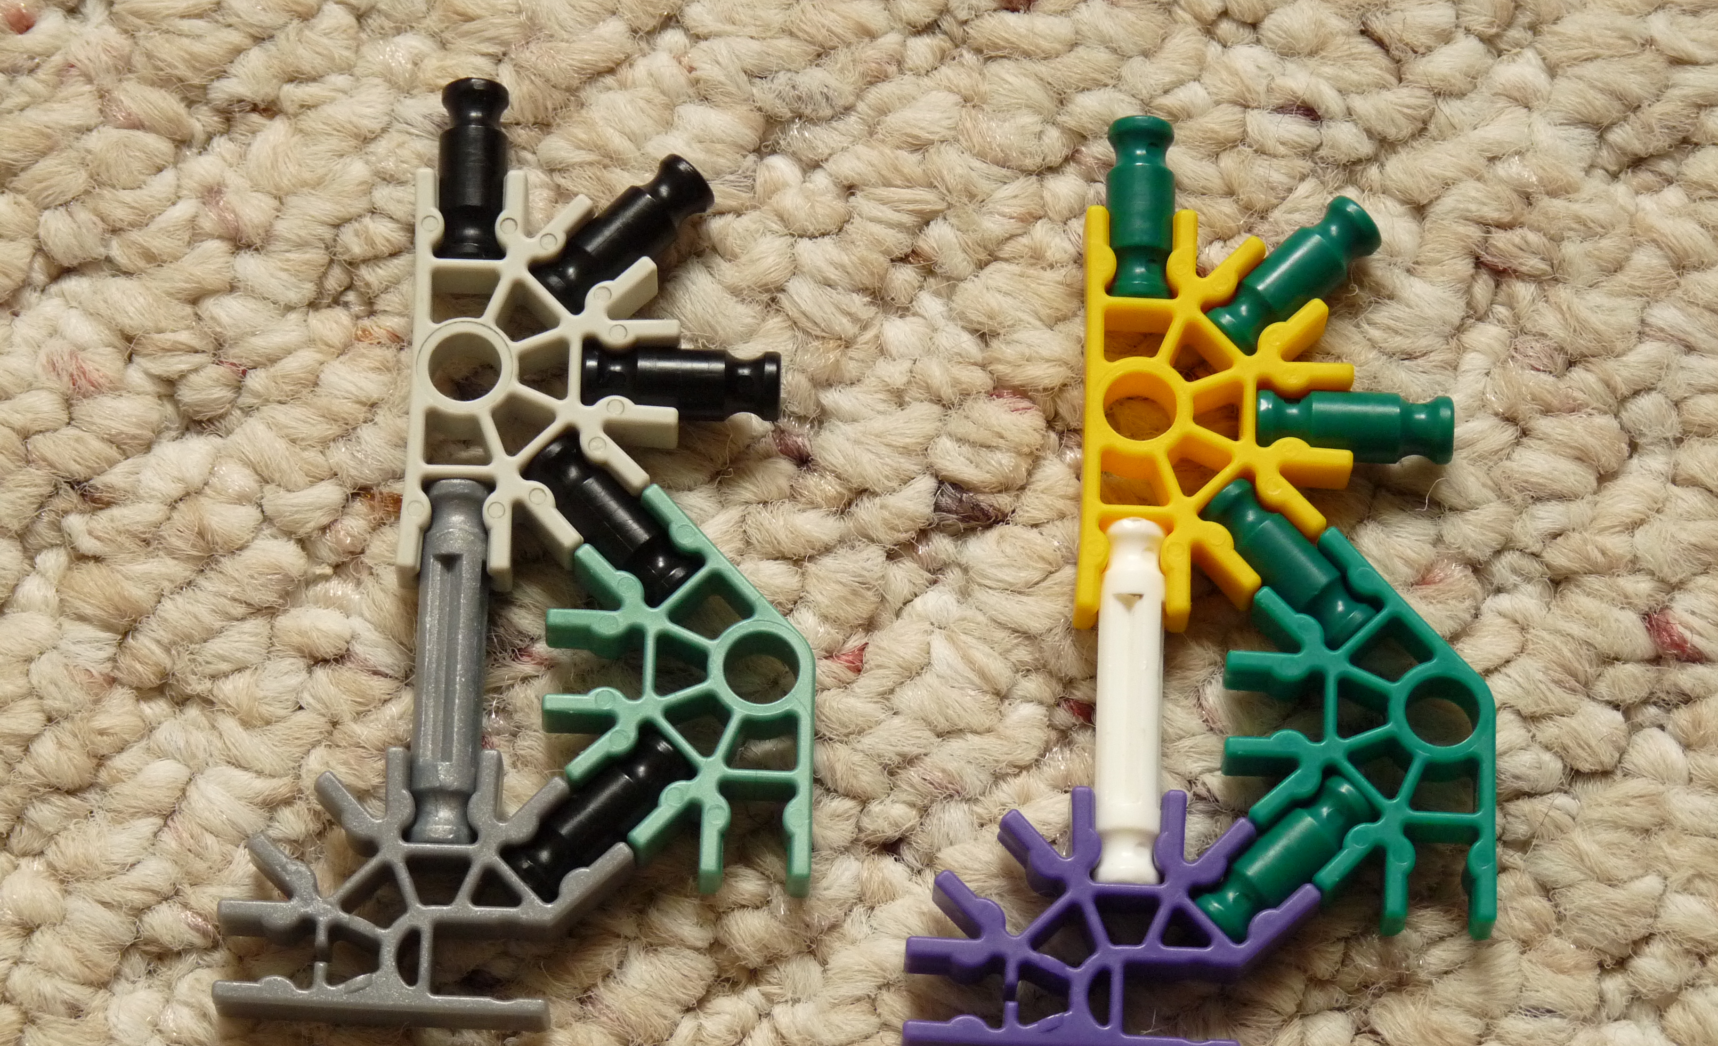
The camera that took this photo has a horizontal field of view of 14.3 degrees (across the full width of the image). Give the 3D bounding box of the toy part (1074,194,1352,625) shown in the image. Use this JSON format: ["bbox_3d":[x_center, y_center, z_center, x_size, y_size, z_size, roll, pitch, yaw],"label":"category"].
[{"bbox_3d":[0.031,-0.009,0.595,0.023,0.006,0.037,2,70,0],"label":"toy part"}]

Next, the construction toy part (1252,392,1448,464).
[{"bbox_3d":[0.043,-0.009,0.595,0.017,0.006,0.006,2,70,0],"label":"construction toy part"}]

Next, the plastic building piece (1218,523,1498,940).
[{"bbox_3d":[0.043,0.018,0.586,0.023,0.006,0.035,2,70,0],"label":"plastic building piece"}]

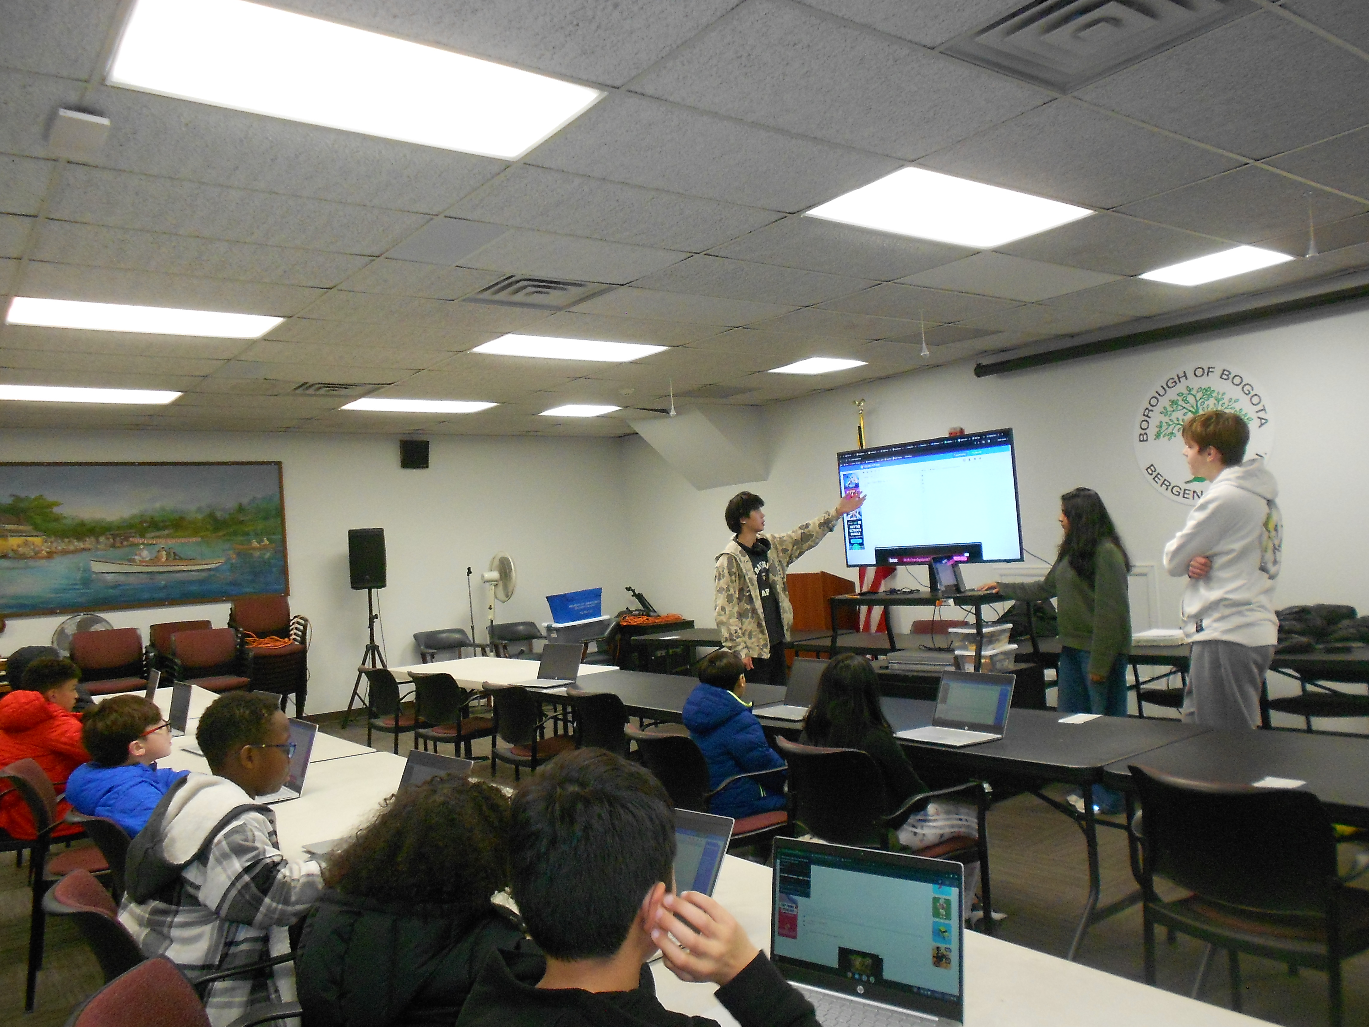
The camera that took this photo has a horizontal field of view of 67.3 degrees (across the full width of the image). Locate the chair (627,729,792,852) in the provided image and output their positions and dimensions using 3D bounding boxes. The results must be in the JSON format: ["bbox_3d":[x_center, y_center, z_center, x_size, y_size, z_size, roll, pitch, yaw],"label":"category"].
[{"bbox_3d":[0.109,1.235,4.029,0.580,0.830,0.560,-3,-2,-37],"label":"chair"}]

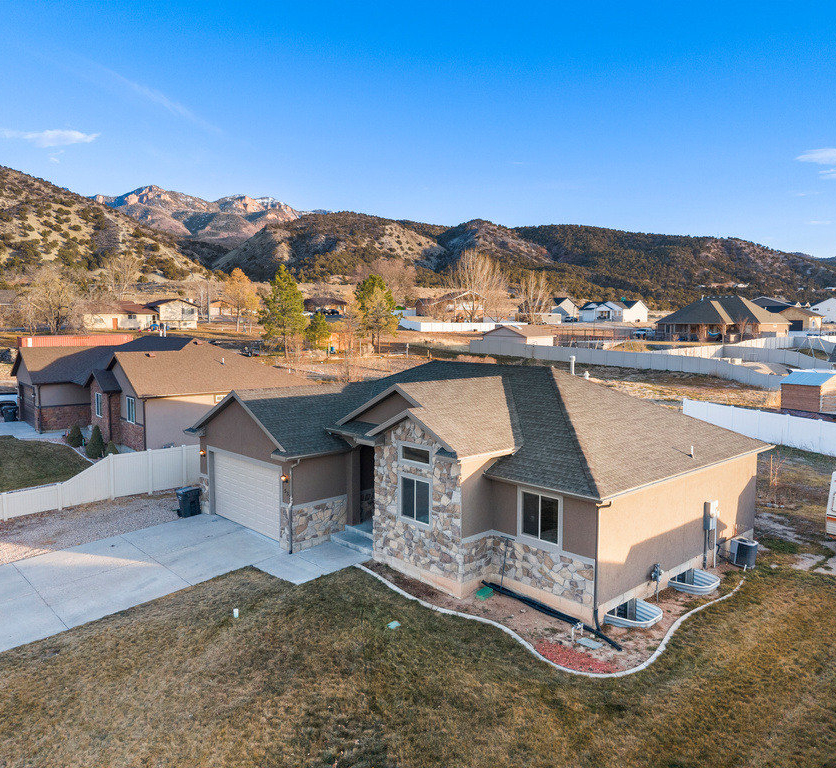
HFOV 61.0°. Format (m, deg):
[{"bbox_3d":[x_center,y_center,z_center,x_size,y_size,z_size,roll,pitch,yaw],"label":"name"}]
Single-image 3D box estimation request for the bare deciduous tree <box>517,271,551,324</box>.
[{"bbox_3d":[28.024,-20.918,171.386,8.000,12.820,8.000,0,5,0],"label":"bare deciduous tree"}]

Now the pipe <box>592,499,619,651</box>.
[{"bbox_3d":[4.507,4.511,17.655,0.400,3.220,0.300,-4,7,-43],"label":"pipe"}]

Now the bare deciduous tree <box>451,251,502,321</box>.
[{"bbox_3d":[12.866,-21.393,157.271,11.300,16.369,11.300,1,5,5],"label":"bare deciduous tree"}]

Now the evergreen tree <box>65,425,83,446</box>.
[{"bbox_3d":[-19.403,2.913,39.943,0.970,1.277,0.970,-2,6,-26],"label":"evergreen tree"}]

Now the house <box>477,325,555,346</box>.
[{"bbox_3d":[15.026,-6.598,105.121,6.200,3.900,8.600,-4,7,-39],"label":"house"}]

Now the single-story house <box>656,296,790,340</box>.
[{"bbox_3d":[55.199,-11.811,127.959,14.000,7.904,18.000,-4,7,-43],"label":"single-story house"}]

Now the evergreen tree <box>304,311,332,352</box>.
[{"bbox_3d":[-13.425,-7.135,94.769,3.500,5.192,3.500,0,5,-8],"label":"evergreen tree"}]

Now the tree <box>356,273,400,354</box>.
[{"bbox_3d":[-5.250,-9.323,94.502,5.900,10.400,5.900,0,5,0],"label":"tree"}]

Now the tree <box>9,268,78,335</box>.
[{"bbox_3d":[-62.594,-14.308,121.450,11.000,11.490,12.000,-5,8,-43],"label":"tree"}]

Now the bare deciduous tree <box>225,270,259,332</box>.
[{"bbox_3d":[-33.071,-15.675,133.468,6.800,11.958,6.800,-1,5,-14],"label":"bare deciduous tree"}]

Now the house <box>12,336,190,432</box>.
[{"bbox_3d":[-19.674,-0.343,48.633,12.500,5.700,11.700,-4,7,-38],"label":"house"}]

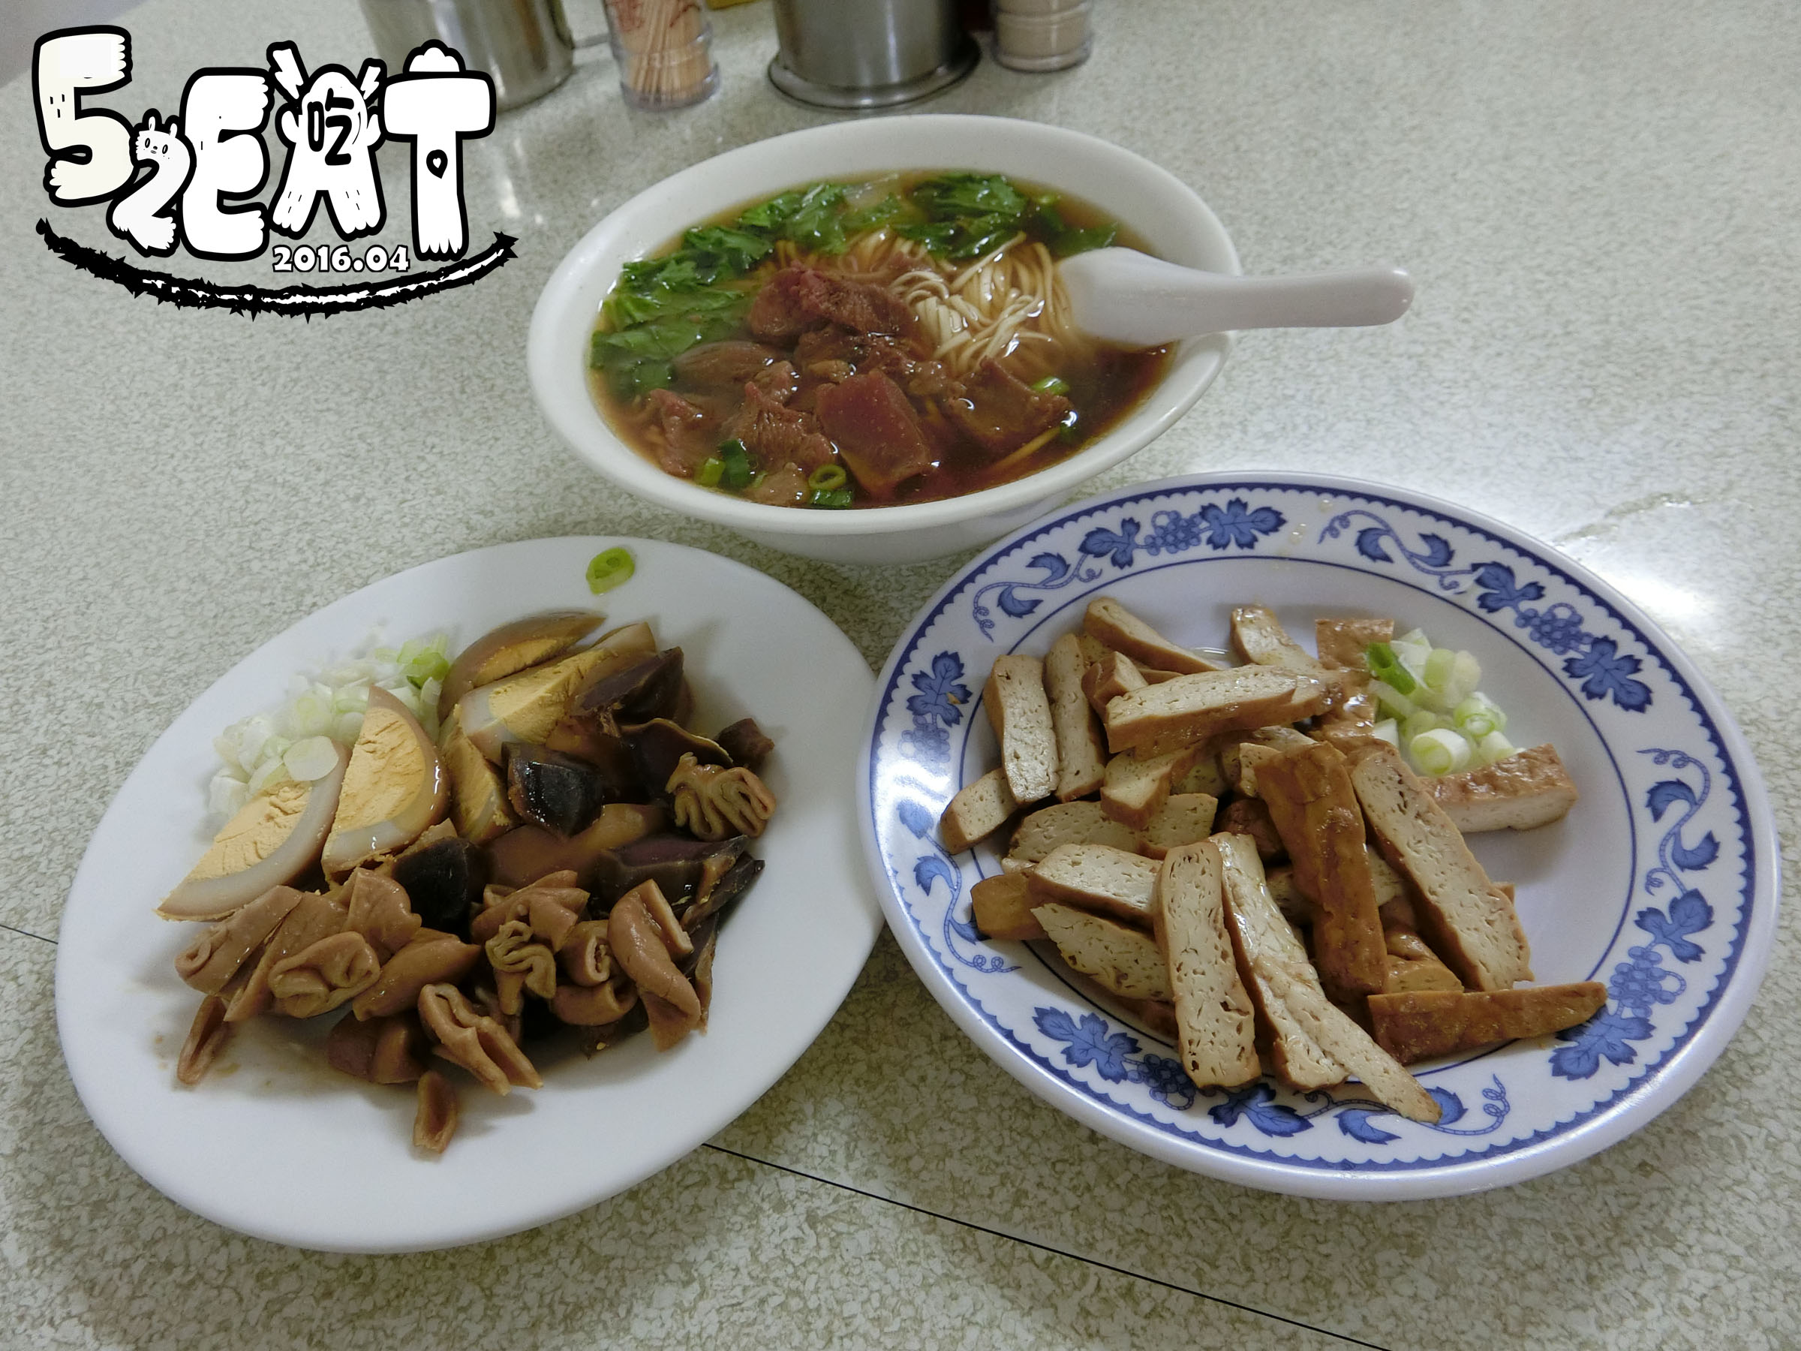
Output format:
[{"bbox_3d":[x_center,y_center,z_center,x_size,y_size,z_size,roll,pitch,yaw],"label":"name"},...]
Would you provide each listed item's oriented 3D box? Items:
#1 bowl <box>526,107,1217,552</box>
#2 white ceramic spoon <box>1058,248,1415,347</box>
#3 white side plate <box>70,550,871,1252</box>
[{"bbox_3d":[-0.003,-0.092,0.397,0.205,0.066,0.205,-3,49,3],"label":"bowl"},{"bbox_3d":[0.076,-0.099,0.365,0.128,0.036,0.043,3,47,32],"label":"white ceramic spoon"},{"bbox_3d":[-0.098,0.041,0.321,0.200,0.022,0.200,-3,49,3],"label":"white side plate"}]

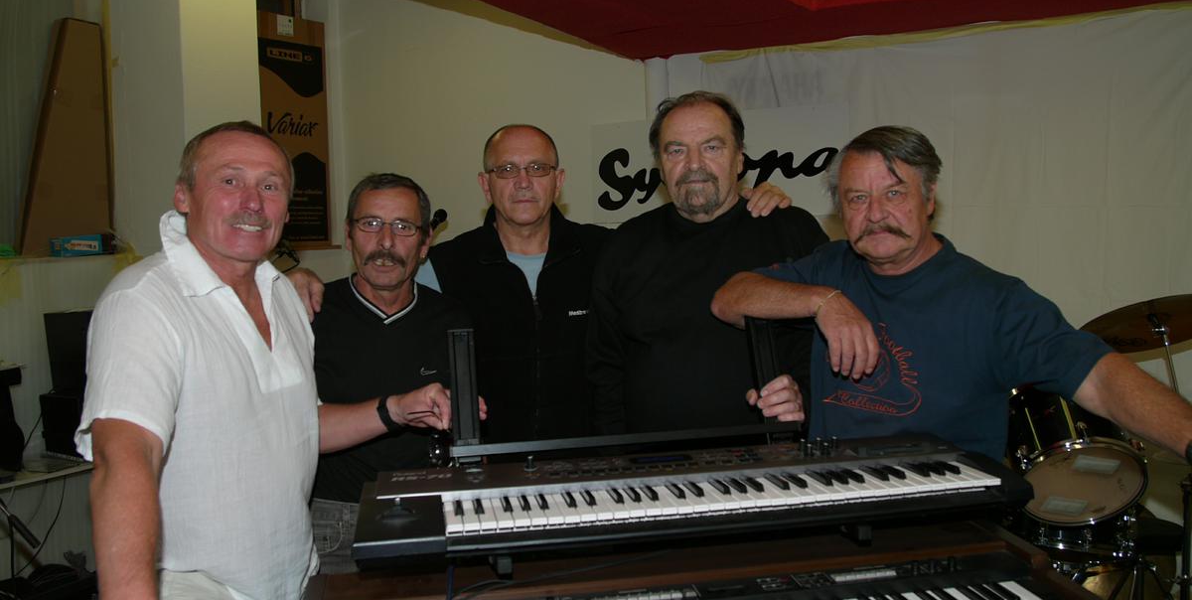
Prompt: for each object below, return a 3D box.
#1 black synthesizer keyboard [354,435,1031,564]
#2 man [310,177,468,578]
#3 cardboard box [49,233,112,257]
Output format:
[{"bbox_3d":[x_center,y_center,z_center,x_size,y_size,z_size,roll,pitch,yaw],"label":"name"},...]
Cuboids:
[{"bbox_3d":[0.148,0.297,1.512,1.012,0.090,0.290,-2,3,-11],"label":"black synthesizer keyboard"},{"bbox_3d":[-0.383,0.586,1.949,0.510,1.680,0.420,-3,5,-12],"label":"man"},{"bbox_3d":[-1.994,-0.206,3.731,0.085,0.072,0.205,1,5,29],"label":"cardboard box"}]

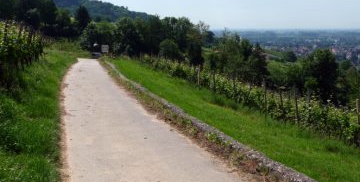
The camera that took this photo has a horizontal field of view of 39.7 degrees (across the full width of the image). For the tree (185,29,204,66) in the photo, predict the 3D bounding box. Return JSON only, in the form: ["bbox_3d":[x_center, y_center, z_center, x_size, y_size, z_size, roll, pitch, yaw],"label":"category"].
[{"bbox_3d":[2.111,-5.789,68.000,2.450,5.450,2.330,0,7,0],"label":"tree"}]

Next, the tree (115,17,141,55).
[{"bbox_3d":[-6.603,-6.859,64.000,3.590,5.380,3.410,0,7,0],"label":"tree"}]

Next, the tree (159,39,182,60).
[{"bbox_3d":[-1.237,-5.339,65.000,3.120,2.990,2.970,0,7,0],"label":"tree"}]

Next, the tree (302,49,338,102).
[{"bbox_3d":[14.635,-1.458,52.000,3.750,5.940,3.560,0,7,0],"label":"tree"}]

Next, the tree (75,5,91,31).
[{"bbox_3d":[-16.602,-12.174,85.000,2.720,5.110,2.590,0,7,0],"label":"tree"}]

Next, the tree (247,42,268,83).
[{"bbox_3d":[9.004,-3.079,58.000,2.560,5.110,2.430,0,7,0],"label":"tree"}]

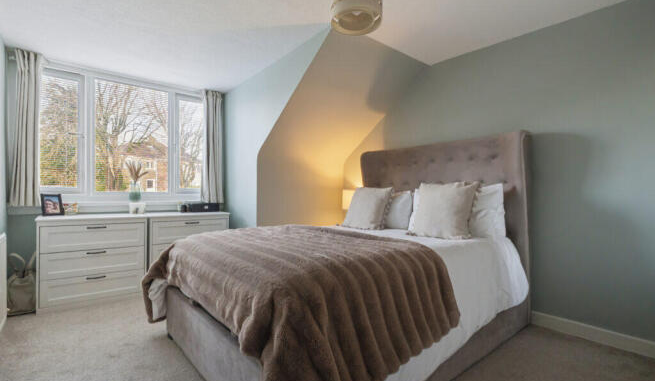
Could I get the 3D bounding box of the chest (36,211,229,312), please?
[{"bbox_3d":[-1.897,0.630,3.037,1.590,0.772,0.470,1,0,-40],"label":"chest"}]

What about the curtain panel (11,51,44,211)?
[{"bbox_3d":[-2.773,-0.568,2.693,0.230,1.420,0.100,1,0,-40],"label":"curtain panel"}]

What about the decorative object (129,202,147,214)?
[{"bbox_3d":[-1.973,0.188,3.020,0.140,0.115,0.110,1,0,-40],"label":"decorative object"}]

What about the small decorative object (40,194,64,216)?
[{"bbox_3d":[-2.491,0.141,2.650,0.070,0.192,0.145,1,0,35],"label":"small decorative object"}]

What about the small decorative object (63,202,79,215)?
[{"bbox_3d":[-2.429,0.184,2.755,0.120,0.106,0.080,1,0,-40],"label":"small decorative object"}]

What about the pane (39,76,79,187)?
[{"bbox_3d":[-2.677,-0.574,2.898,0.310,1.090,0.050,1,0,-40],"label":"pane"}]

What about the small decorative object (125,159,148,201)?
[{"bbox_3d":[-2.139,-0.097,3.269,0.220,0.460,0.180,1,0,-40],"label":"small decorative object"}]

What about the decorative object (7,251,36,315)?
[{"bbox_3d":[-2.559,0.763,2.443,0.220,0.480,0.190,1,0,-40],"label":"decorative object"}]

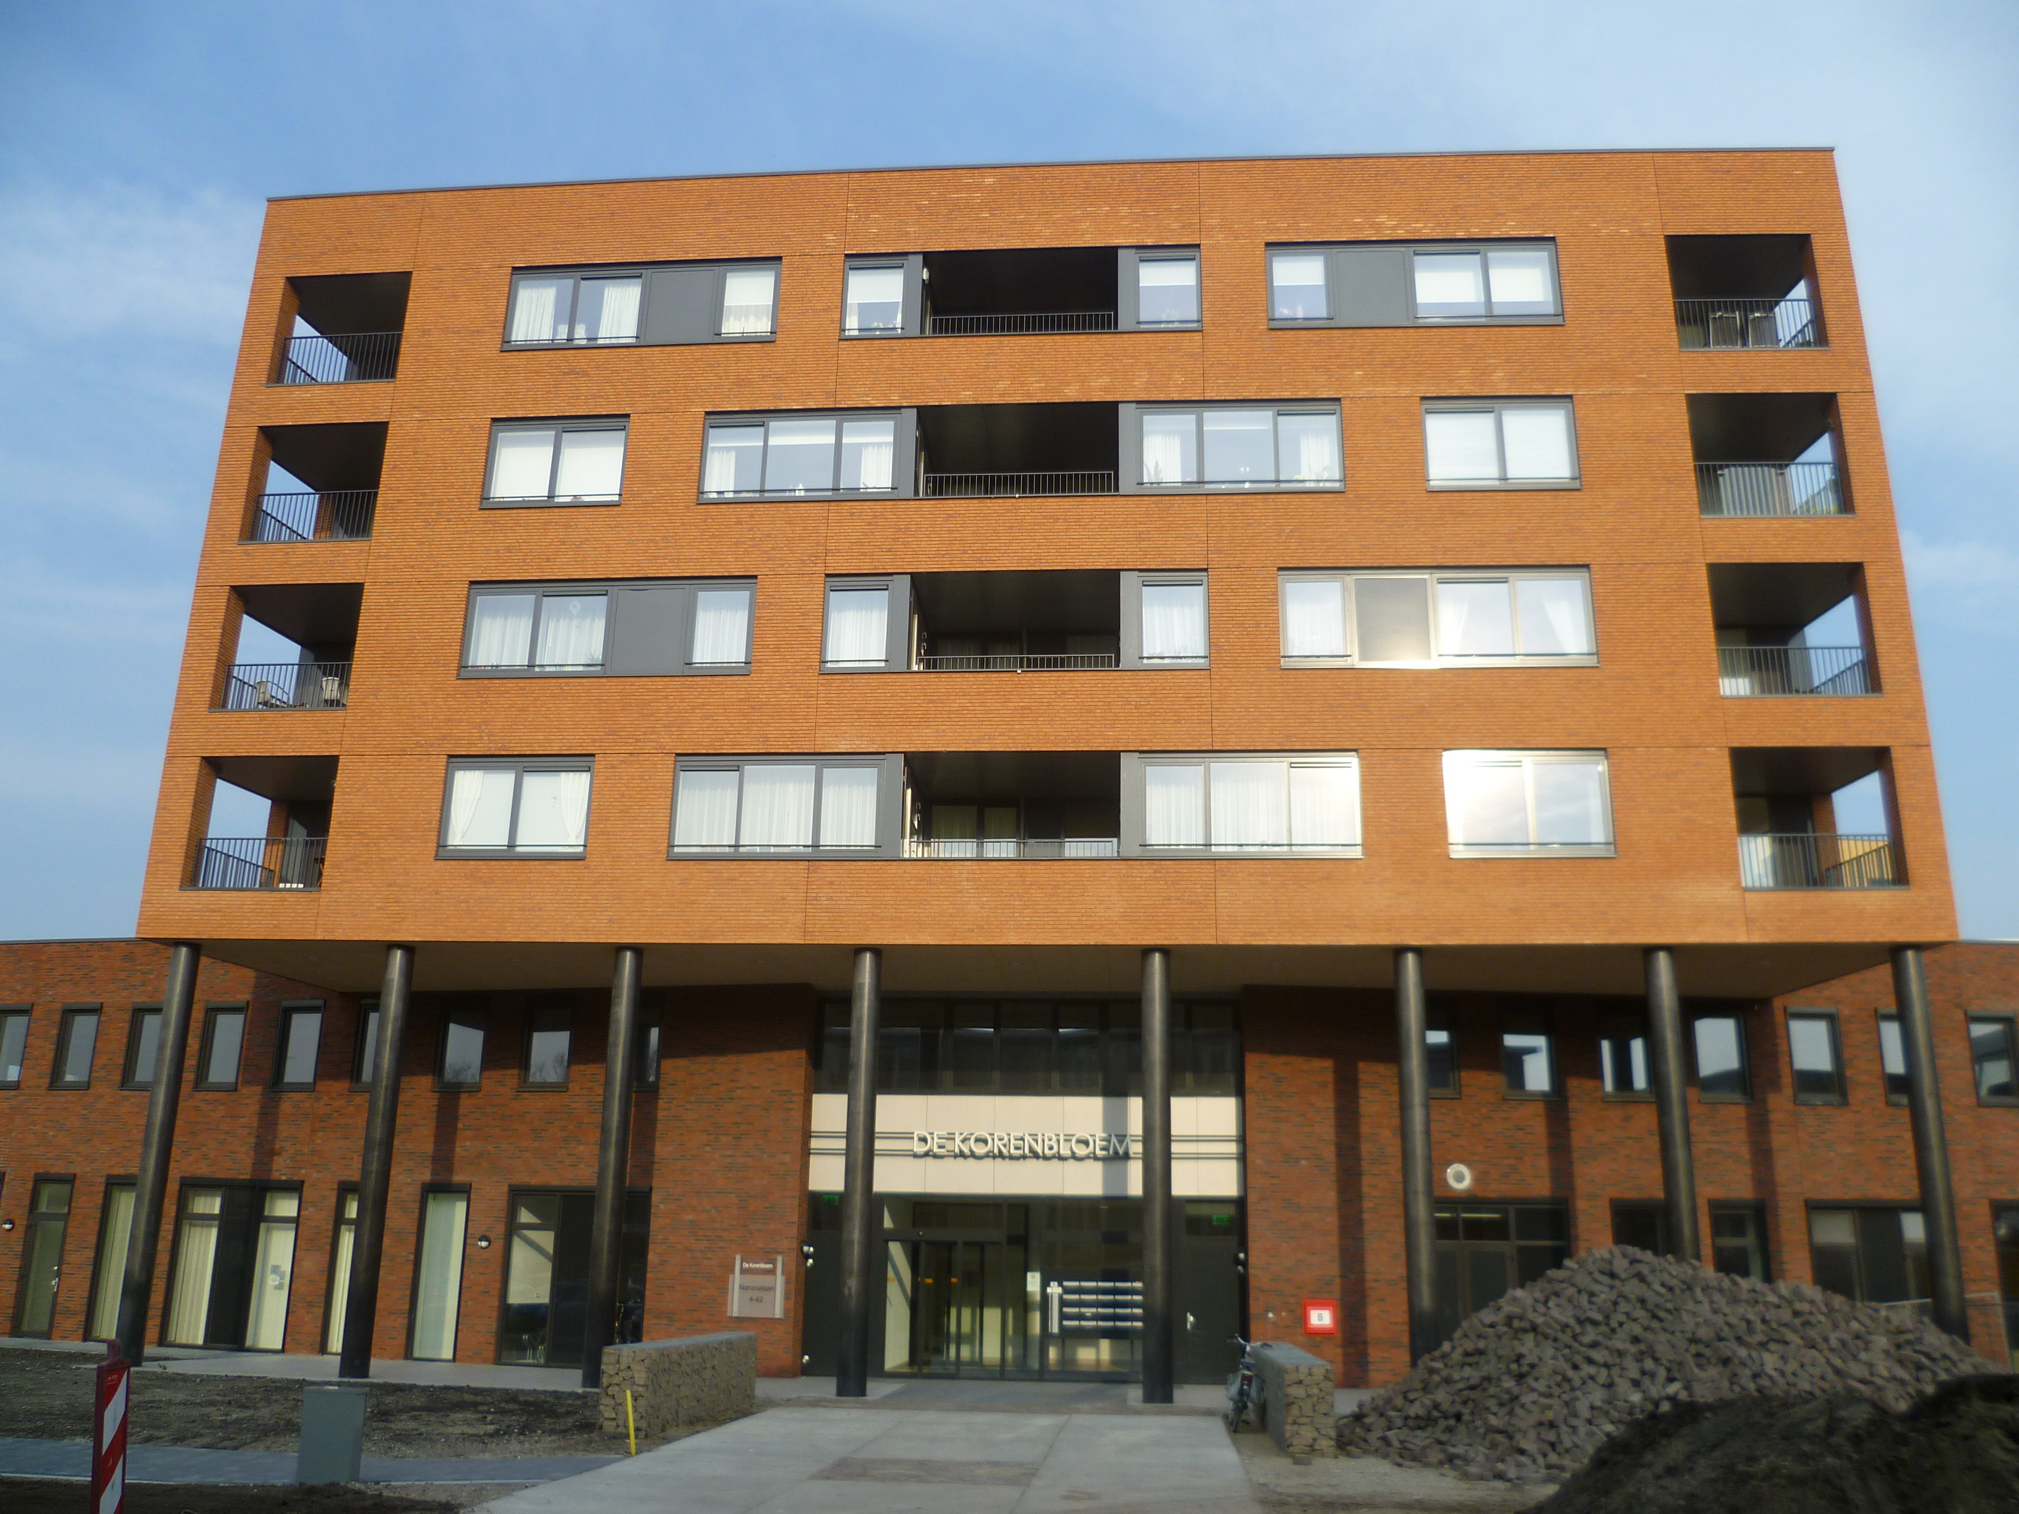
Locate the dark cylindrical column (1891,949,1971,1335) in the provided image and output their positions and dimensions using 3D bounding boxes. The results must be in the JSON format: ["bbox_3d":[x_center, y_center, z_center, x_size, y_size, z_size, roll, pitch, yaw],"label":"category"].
[{"bbox_3d":[13.197,5.903,23.222,0.450,6.513,0.450,0,-17,4],"label":"dark cylindrical column"}]

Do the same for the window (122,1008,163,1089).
[{"bbox_3d":[-16.611,5.585,31.443,0.923,1.666,0.150,-3,-18,13],"label":"window"}]

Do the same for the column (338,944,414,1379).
[{"bbox_3d":[-9.486,5.981,24.619,0.420,6.430,0.420,0,-17,5],"label":"column"}]

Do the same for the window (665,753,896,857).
[{"bbox_3d":[-3.433,0.778,25.200,3.606,1.681,0.150,0,-17,5],"label":"window"}]

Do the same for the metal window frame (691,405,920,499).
[{"bbox_3d":[-3.368,-5.034,27.319,3.644,1.704,0.150,0,-17,4],"label":"metal window frame"}]

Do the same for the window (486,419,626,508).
[{"bbox_3d":[-7.691,-4.992,27.666,2.446,1.685,0.120,0,-17,4],"label":"window"}]

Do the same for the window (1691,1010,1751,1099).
[{"bbox_3d":[12.247,5.146,28.078,0.986,1.599,0.150,2,-17,-4],"label":"window"}]

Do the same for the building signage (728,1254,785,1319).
[{"bbox_3d":[-4.160,8.744,26.933,0.971,1.002,0.080,-3,-18,13],"label":"building signage"}]

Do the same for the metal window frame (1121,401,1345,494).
[{"bbox_3d":[3.586,-4.999,26.407,3.601,1.635,0.150,0,-17,5],"label":"metal window frame"}]

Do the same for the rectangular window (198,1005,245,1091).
[{"bbox_3d":[-14.968,5.519,31.057,0.917,1.666,0.150,-3,-17,13],"label":"rectangular window"}]

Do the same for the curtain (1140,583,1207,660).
[{"bbox_3d":[2.634,-2.173,26.162,1.032,1.330,0.100,0,-17,4],"label":"curtain"}]

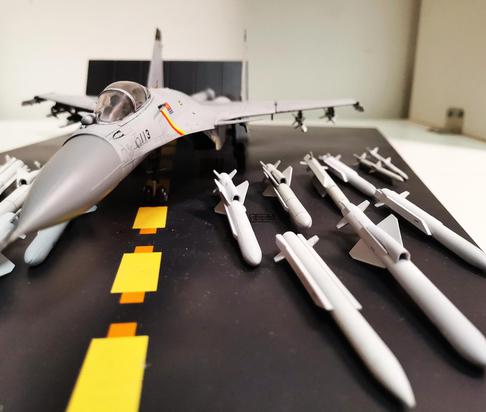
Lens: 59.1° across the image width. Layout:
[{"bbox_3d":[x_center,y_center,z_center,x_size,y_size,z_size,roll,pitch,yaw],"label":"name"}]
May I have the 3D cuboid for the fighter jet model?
[{"bbox_3d":[-0.035,-0.054,0.223,0.206,0.083,0.304,1,19,3],"label":"fighter jet model"}]

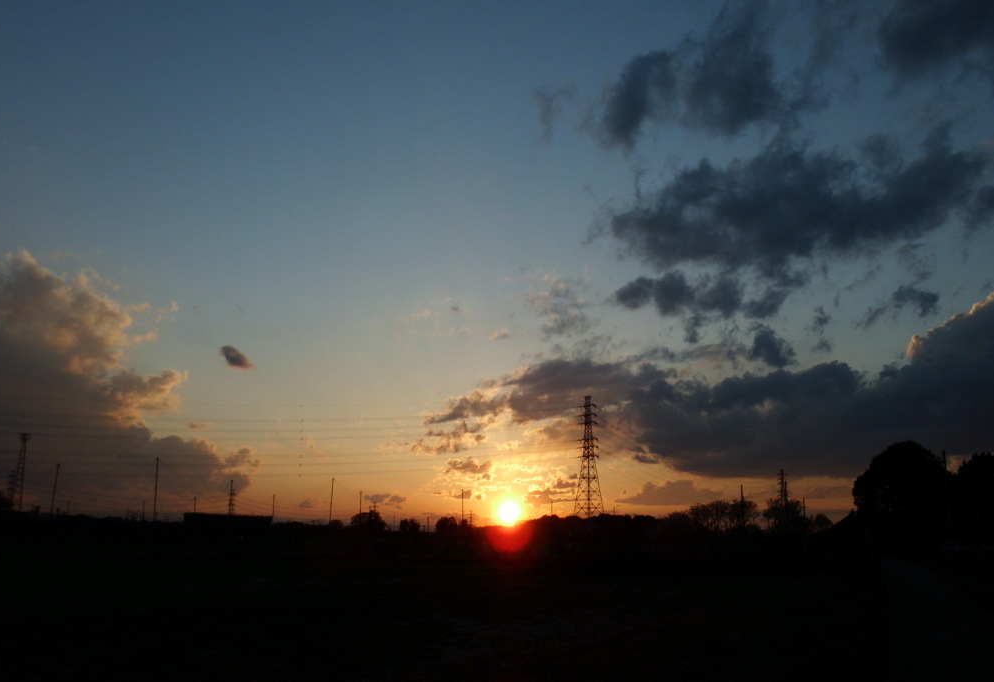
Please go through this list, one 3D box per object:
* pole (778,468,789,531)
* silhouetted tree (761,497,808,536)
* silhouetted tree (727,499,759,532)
[{"bbox_3d":[190.812,109.276,529.286,8.200,47.244,8.200,-7,-16,26],"label":"pole"},{"bbox_3d":[46.474,29.491,128.688,7.600,8.239,7.400,0,-14,0],"label":"silhouetted tree"},{"bbox_3d":[39.840,29.568,128.669,5.800,8.079,5.800,0,-14,0],"label":"silhouetted tree"}]

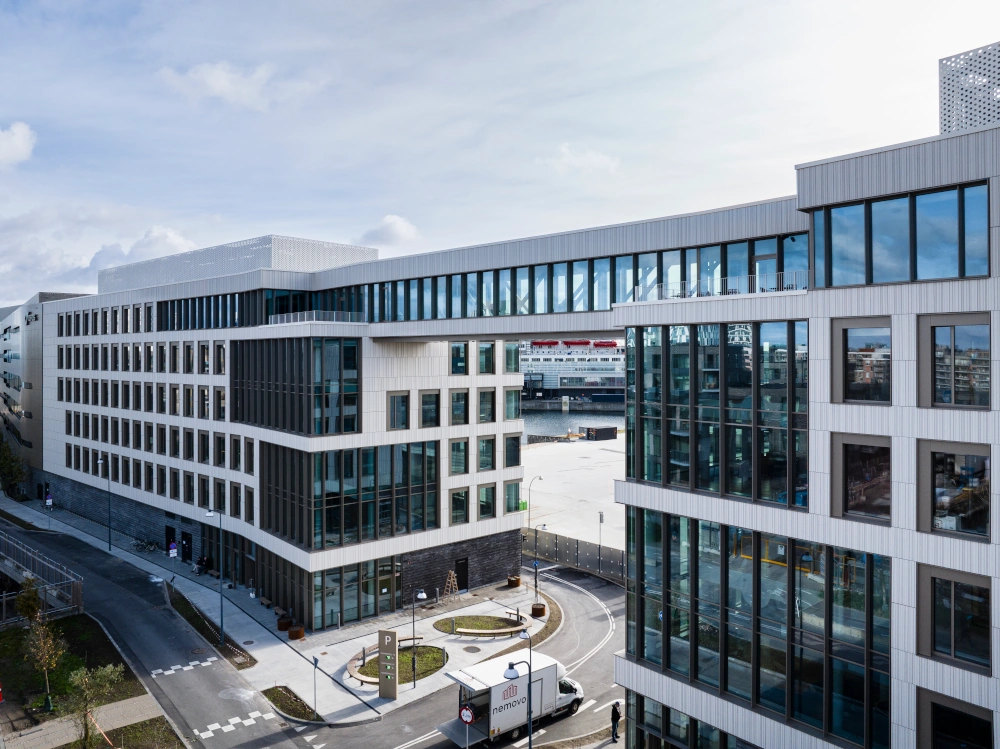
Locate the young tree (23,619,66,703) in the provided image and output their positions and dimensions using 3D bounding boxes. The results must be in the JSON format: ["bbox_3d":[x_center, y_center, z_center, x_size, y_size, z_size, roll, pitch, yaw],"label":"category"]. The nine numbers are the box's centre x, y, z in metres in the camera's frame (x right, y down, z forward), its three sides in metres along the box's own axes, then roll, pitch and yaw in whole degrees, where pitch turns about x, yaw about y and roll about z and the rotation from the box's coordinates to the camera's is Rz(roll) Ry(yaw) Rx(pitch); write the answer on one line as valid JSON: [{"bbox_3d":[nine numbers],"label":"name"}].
[{"bbox_3d":[-22.886,14.578,34.896,2.100,4.482,2.100,0,1,0],"label":"young tree"}]

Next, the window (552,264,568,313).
[{"bbox_3d":[3.233,-4.598,36.504,0.980,2.617,0.140,1,2,43],"label":"window"}]

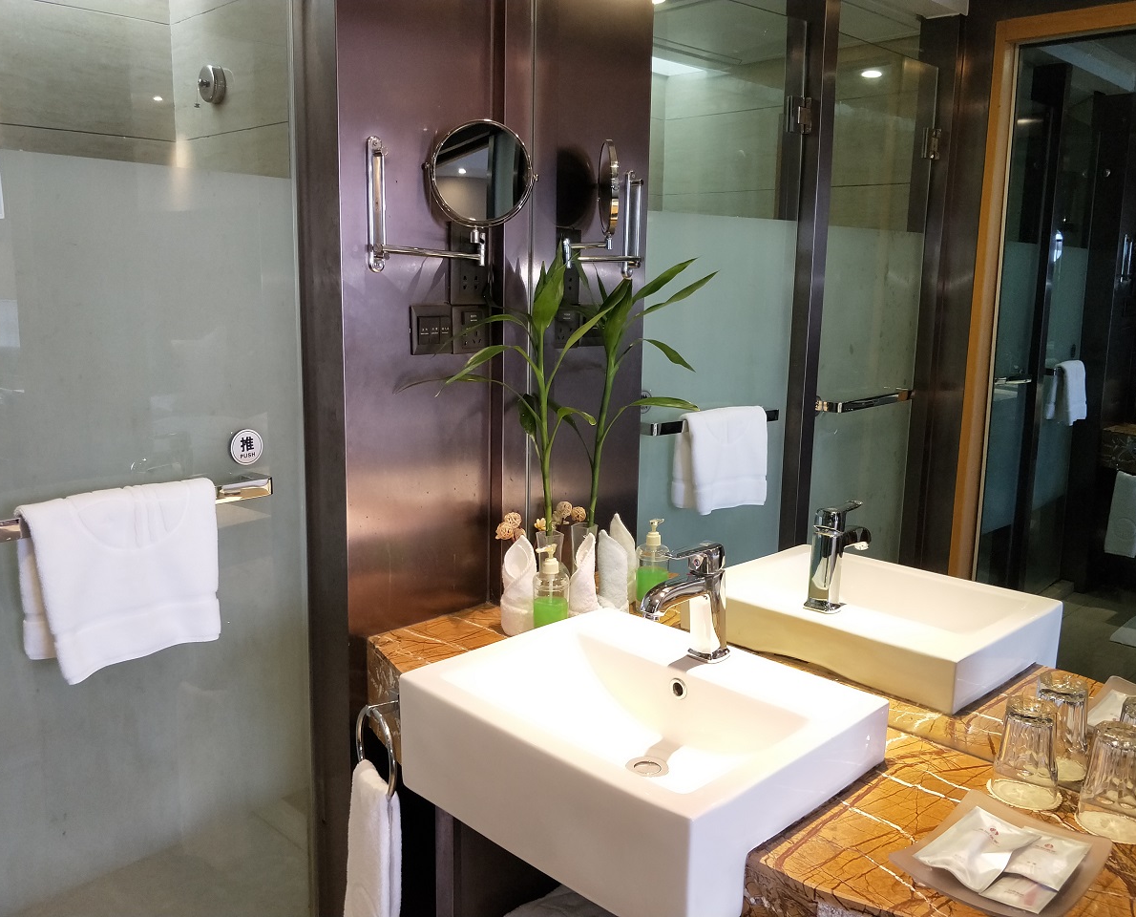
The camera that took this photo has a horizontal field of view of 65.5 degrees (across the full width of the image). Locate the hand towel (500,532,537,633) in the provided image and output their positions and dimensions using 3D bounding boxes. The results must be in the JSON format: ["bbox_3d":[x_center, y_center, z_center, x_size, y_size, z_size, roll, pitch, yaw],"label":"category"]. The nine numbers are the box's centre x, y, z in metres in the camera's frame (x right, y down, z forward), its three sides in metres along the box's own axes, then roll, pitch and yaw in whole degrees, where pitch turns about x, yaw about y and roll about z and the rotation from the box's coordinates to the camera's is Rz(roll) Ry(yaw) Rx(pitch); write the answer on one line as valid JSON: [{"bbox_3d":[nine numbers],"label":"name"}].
[{"bbox_3d":[-0.088,0.228,1.622,0.067,0.172,0.067,3,9,14],"label":"hand towel"}]

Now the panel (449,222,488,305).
[{"bbox_3d":[-0.173,-0.350,1.601,0.086,0.146,0.010,-8,12,-43],"label":"panel"}]

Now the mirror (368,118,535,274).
[{"bbox_3d":[-0.198,-0.445,1.511,0.276,0.258,0.146,-1,9,-7],"label":"mirror"}]

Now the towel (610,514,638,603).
[{"bbox_3d":[0.107,0.194,1.755,0.064,0.170,0.064,-2,9,-13],"label":"towel"}]

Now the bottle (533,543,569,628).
[{"bbox_3d":[-0.028,0.233,1.517,0.060,0.174,0.060,1,9,0],"label":"bottle"}]

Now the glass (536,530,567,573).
[{"bbox_3d":[-0.033,0.223,1.687,0.045,0.163,0.045,-7,12,-43],"label":"glass"}]

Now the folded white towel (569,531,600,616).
[{"bbox_3d":[0.029,0.229,1.636,0.066,0.170,0.066,1,9,0],"label":"folded white towel"}]

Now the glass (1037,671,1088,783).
[{"bbox_3d":[0.620,0.338,1.109,0.078,0.108,0.078,5,10,26],"label":"glass"}]

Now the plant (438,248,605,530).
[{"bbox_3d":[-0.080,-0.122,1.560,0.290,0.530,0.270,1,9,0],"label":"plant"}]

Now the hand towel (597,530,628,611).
[{"bbox_3d":[0.086,0.216,1.641,0.058,0.168,0.065,8,12,41],"label":"hand towel"}]

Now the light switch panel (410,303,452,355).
[{"bbox_3d":[-0.237,-0.227,1.561,0.086,0.086,0.010,-8,12,-43],"label":"light switch panel"}]

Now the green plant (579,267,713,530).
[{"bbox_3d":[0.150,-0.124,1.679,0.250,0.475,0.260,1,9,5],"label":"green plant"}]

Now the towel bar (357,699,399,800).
[{"bbox_3d":[-0.297,0.462,1.423,0.055,0.158,0.148,-6,11,-35],"label":"towel bar"}]

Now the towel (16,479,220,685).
[{"bbox_3d":[-0.651,0.172,1.300,0.090,0.254,0.262,9,12,41],"label":"towel"}]

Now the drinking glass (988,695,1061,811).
[{"bbox_3d":[0.547,0.347,1.046,0.078,0.108,0.078,6,10,29],"label":"drinking glass"}]

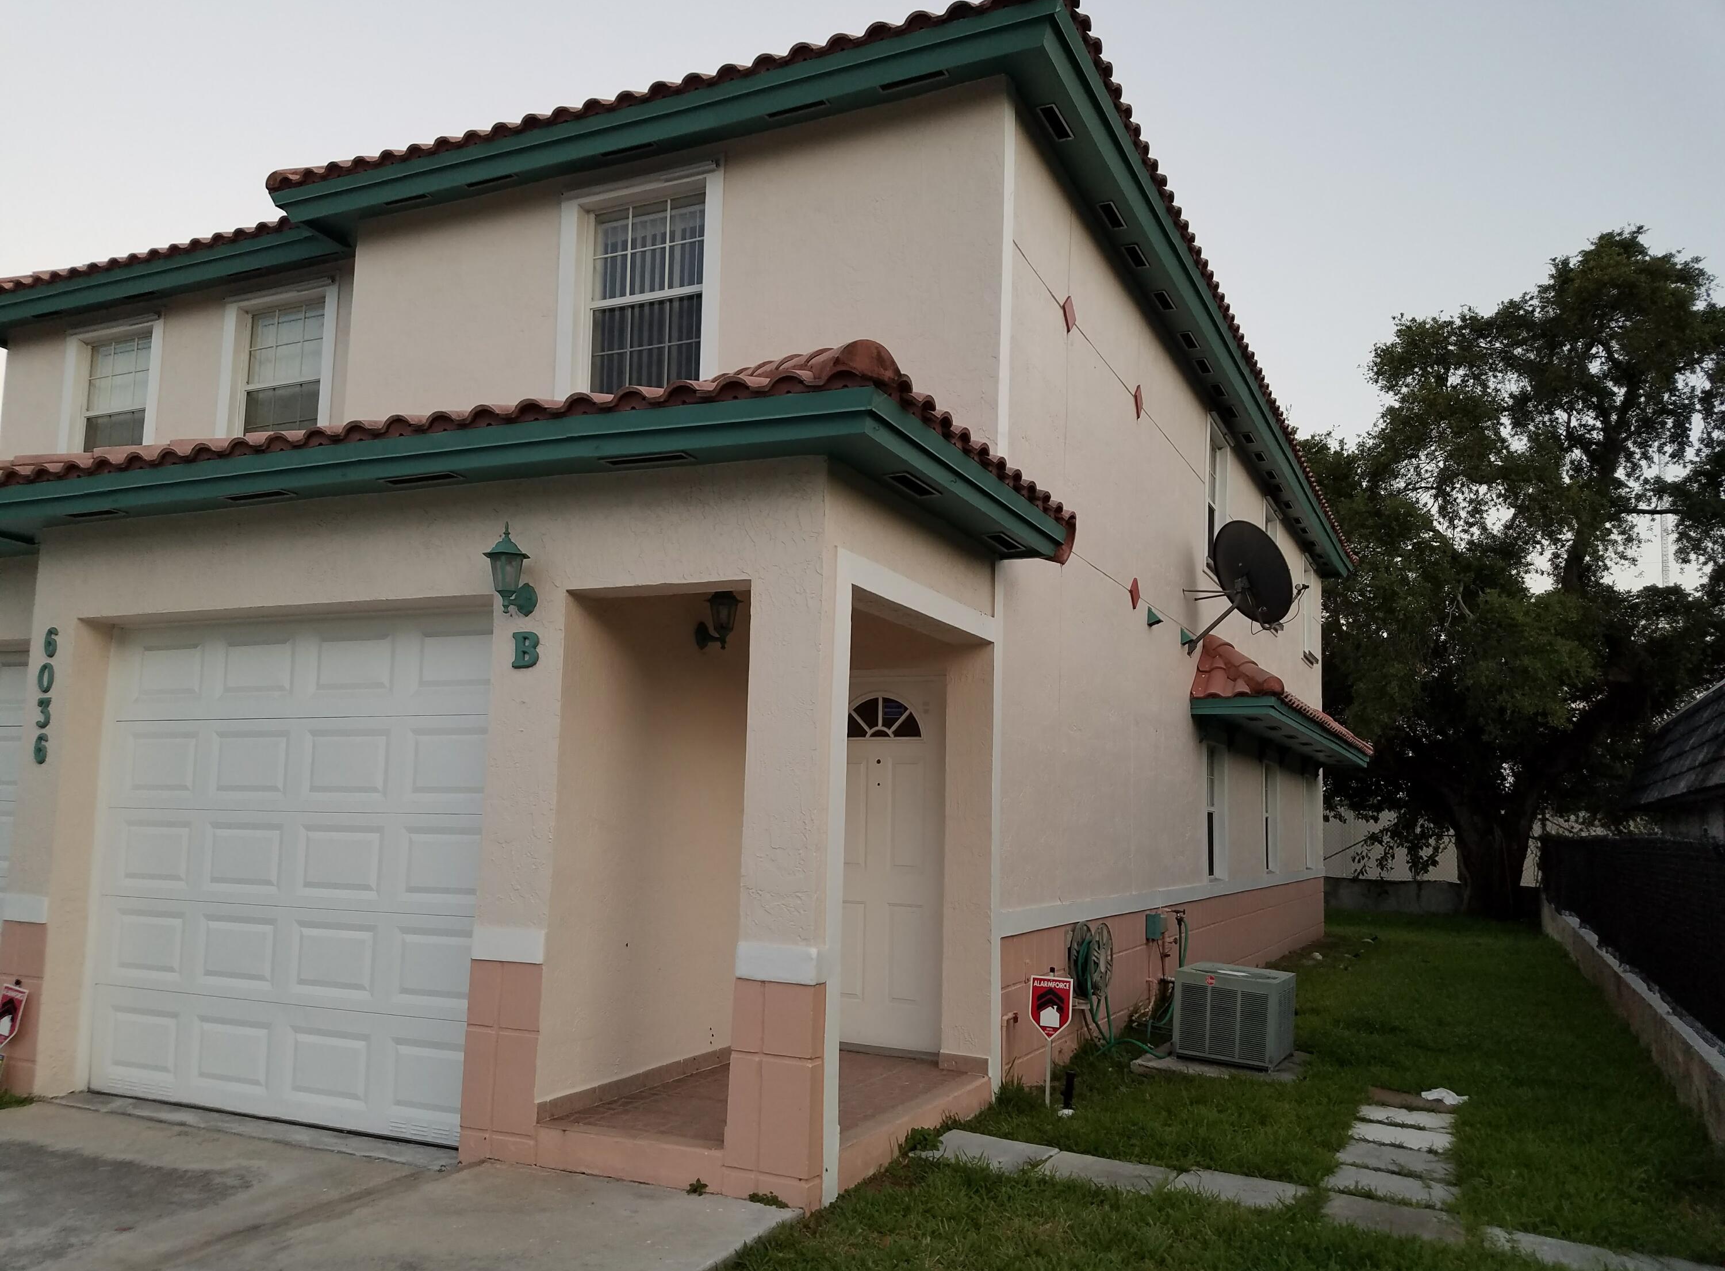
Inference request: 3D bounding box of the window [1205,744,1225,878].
[{"bbox_3d":[3.186,1.614,11.837,0.120,1.206,0.836,-3,-9,26],"label":"window"}]

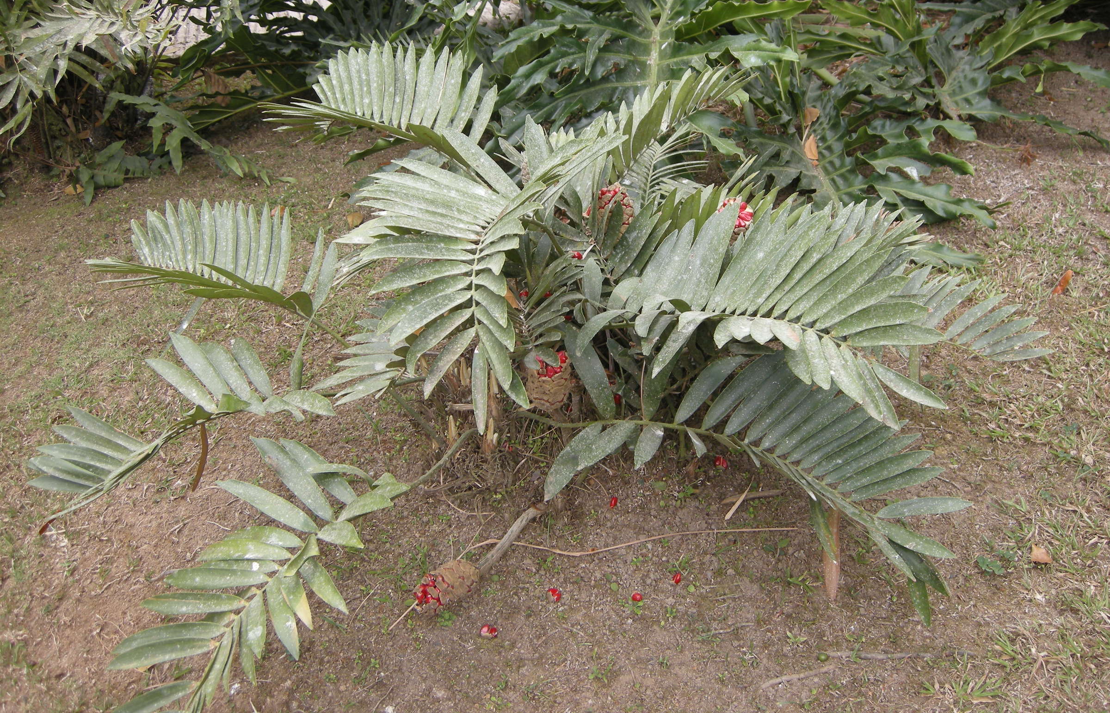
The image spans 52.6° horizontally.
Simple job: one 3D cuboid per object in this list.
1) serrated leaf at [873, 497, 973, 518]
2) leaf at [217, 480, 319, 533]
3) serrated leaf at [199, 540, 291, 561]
[{"bbox_3d":[0.578,0.239,1.759,0.147,0.015,0.036,-8,53,5],"label":"serrated leaf"},{"bbox_3d":[-0.463,0.242,1.811,0.188,0.018,0.046,24,54,9],"label":"leaf"},{"bbox_3d":[-0.476,0.303,1.728,0.138,0.020,0.034,0,53,-9],"label":"serrated leaf"}]

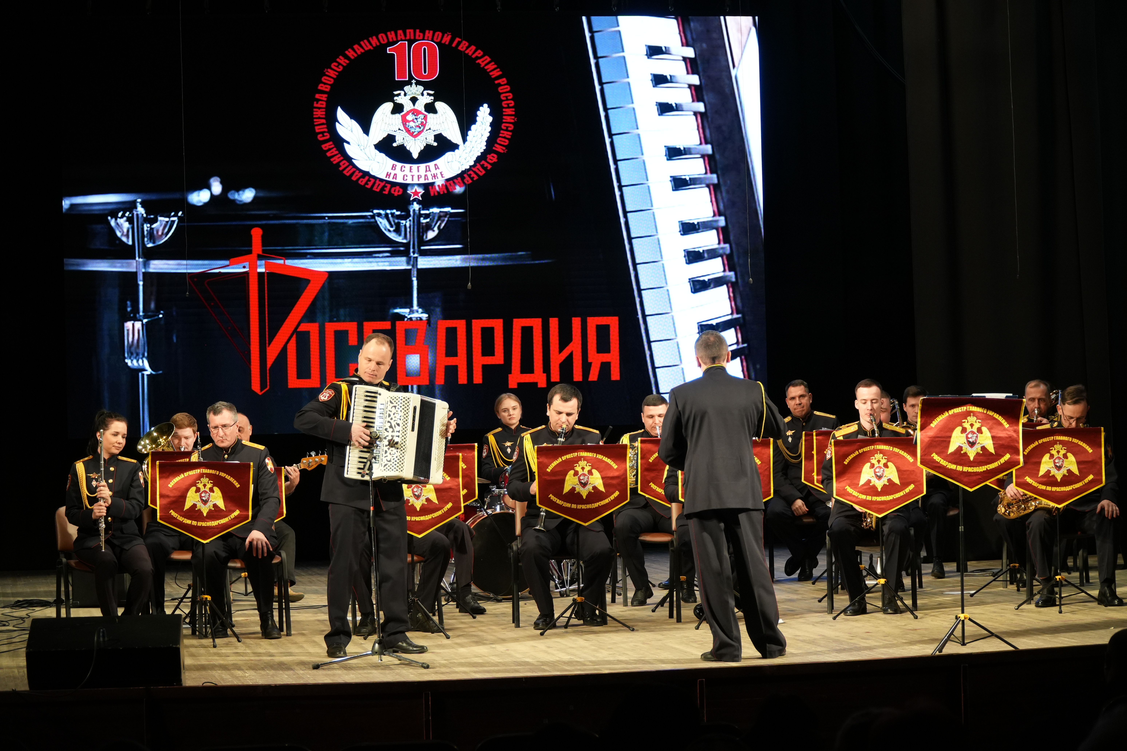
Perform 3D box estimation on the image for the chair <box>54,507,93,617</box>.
[{"bbox_3d":[-2.618,1.143,17.200,0.530,0.810,0.570,-1,-1,-16],"label":"chair"}]

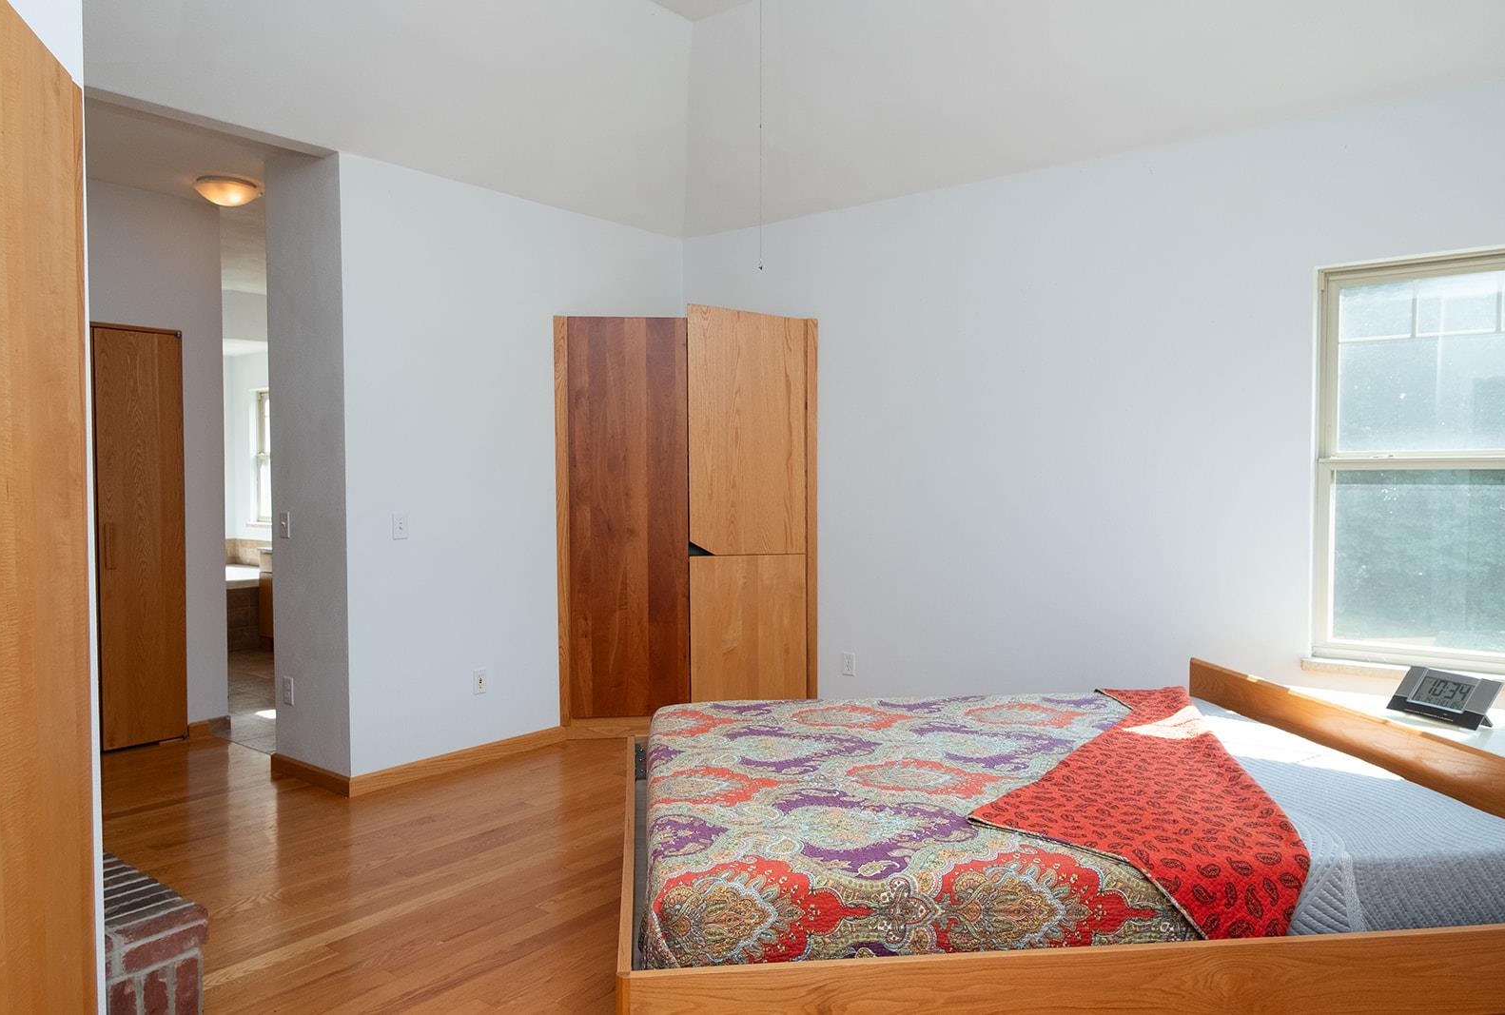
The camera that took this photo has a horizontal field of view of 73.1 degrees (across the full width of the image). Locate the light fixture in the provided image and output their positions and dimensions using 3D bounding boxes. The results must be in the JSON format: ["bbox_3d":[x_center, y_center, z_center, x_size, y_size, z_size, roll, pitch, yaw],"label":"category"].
[{"bbox_3d":[-2.525,-1.505,4.881,0.290,0.105,0.290,1,2,39],"label":"light fixture"}]

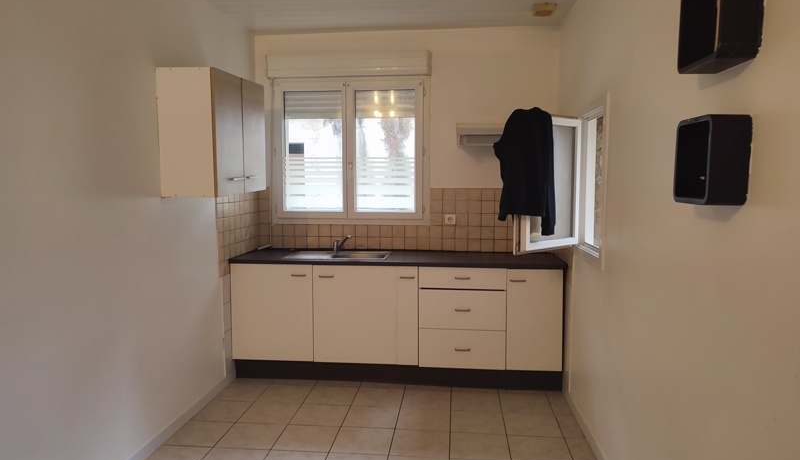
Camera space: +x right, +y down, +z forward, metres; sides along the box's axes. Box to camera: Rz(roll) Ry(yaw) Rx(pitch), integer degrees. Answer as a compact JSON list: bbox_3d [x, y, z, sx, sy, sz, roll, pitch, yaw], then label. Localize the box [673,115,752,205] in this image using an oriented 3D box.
[{"bbox_3d":[0.865,-0.189,1.547,0.100,0.233,0.226,1,5,6],"label":"box"}]

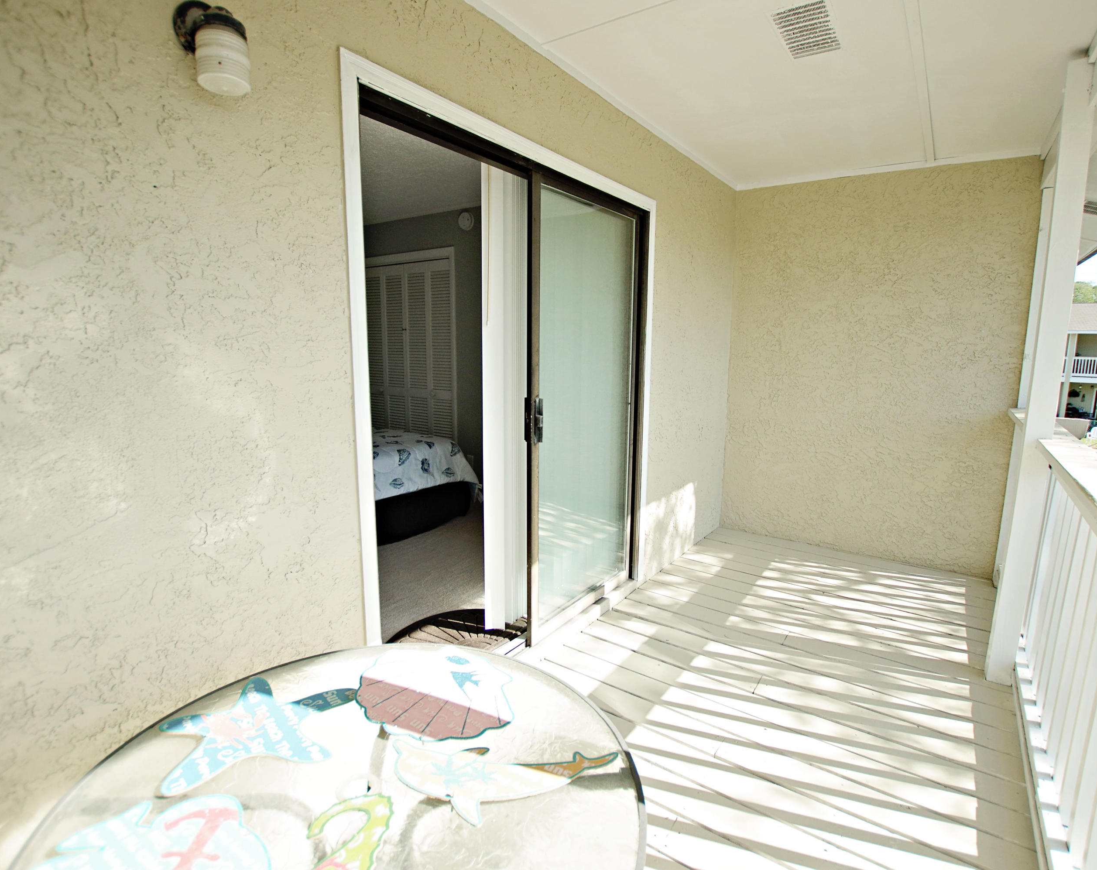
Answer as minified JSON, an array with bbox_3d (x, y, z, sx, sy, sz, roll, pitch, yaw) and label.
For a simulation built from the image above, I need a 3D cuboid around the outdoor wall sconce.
[{"bbox_3d":[-0.679,-0.815,1.118,0.133,0.191,0.120,7,11,37],"label":"outdoor wall sconce"}]

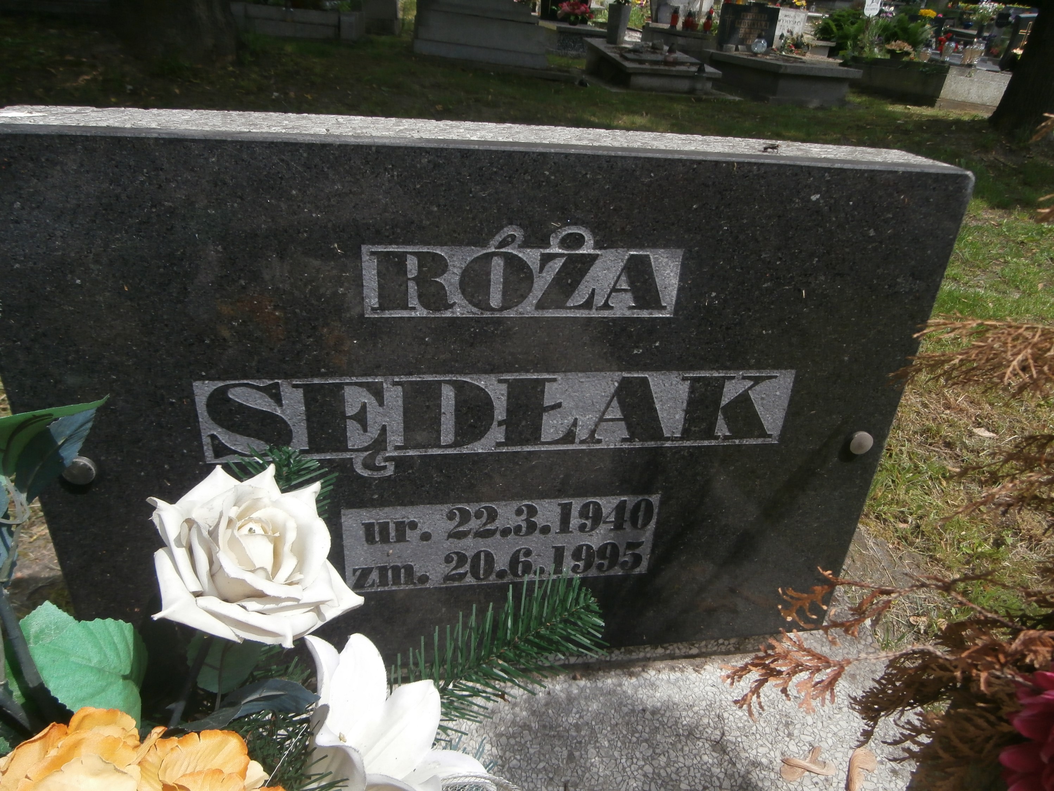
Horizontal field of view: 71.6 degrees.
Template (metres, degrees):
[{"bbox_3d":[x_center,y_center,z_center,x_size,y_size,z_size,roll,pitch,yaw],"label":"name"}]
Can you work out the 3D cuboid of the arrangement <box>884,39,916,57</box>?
[{"bbox_3d":[3.438,-3.191,6.750,0.285,0.185,0.270,13,33,13],"label":"arrangement"}]

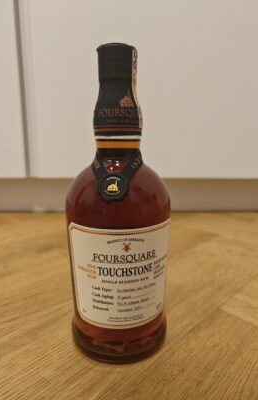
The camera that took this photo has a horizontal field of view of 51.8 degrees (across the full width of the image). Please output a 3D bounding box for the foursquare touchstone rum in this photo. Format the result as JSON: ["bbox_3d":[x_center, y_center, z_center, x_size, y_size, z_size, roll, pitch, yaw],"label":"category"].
[{"bbox_3d":[-0.008,0.003,0.234,0.092,0.248,0.092,-2,10,-9],"label":"foursquare touchstone rum"}]

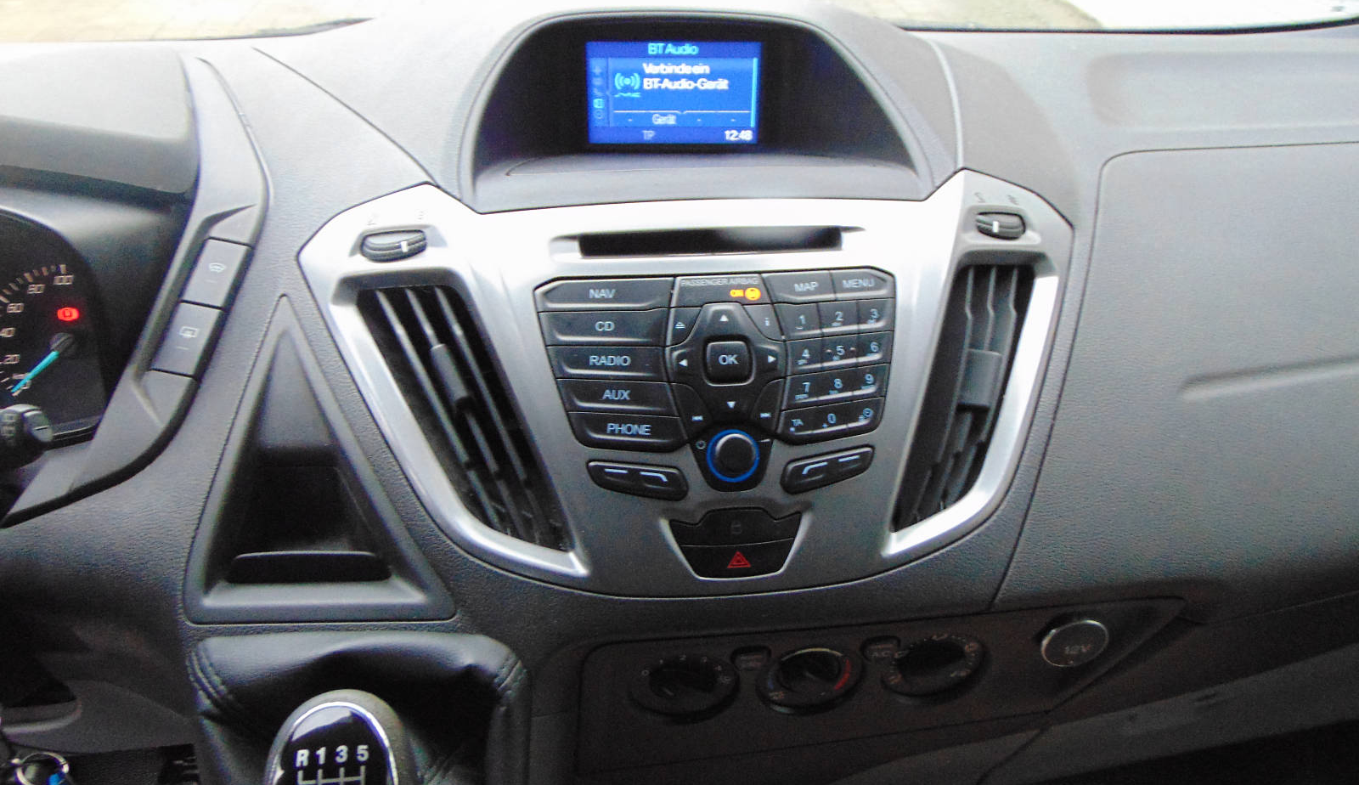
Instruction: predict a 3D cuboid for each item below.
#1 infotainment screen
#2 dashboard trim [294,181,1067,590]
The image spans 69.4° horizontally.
[{"bbox_3d":[-0.004,-0.188,0.615,0.109,0.064,0.015,-3,20,-7],"label":"infotainment screen"},{"bbox_3d":[0.009,-0.006,0.518,0.405,0.218,0.060,-3,6,-7],"label":"dashboard trim"}]

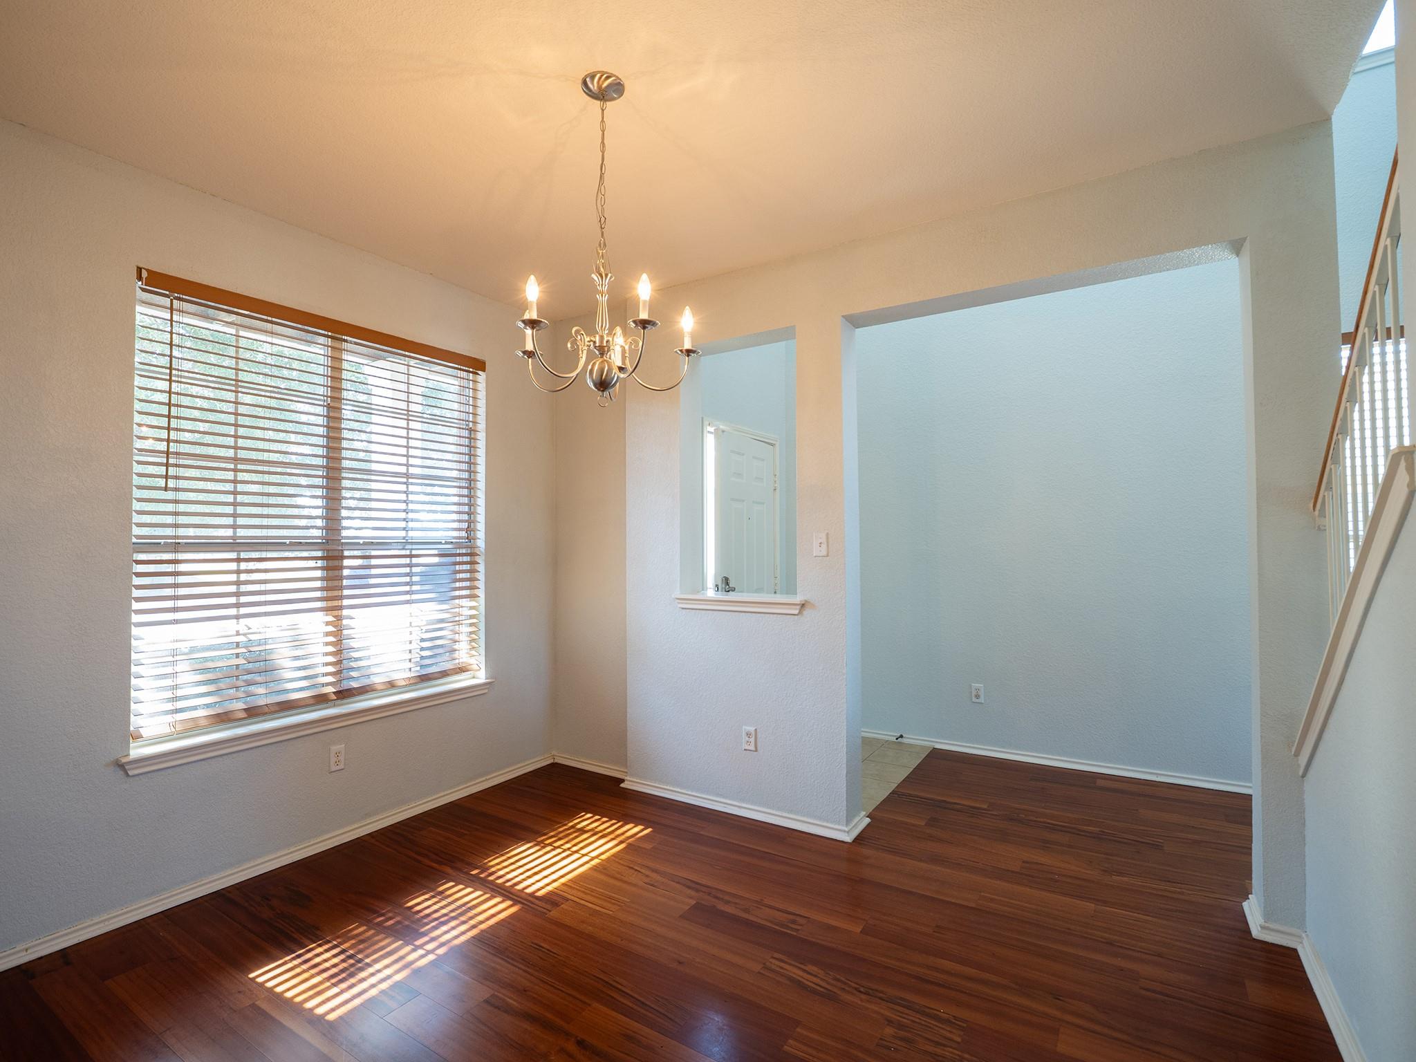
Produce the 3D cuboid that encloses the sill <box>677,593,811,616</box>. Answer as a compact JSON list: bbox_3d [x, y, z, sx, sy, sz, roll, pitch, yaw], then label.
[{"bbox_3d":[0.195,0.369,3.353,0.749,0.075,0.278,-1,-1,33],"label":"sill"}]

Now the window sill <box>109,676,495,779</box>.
[{"bbox_3d":[-1.670,0.853,2.998,0.143,0.073,1.609,-1,-1,33],"label":"window sill"}]

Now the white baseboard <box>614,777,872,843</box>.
[{"bbox_3d":[0.149,1.383,3.396,1.326,0.058,0.265,-1,-1,33],"label":"white baseboard"}]

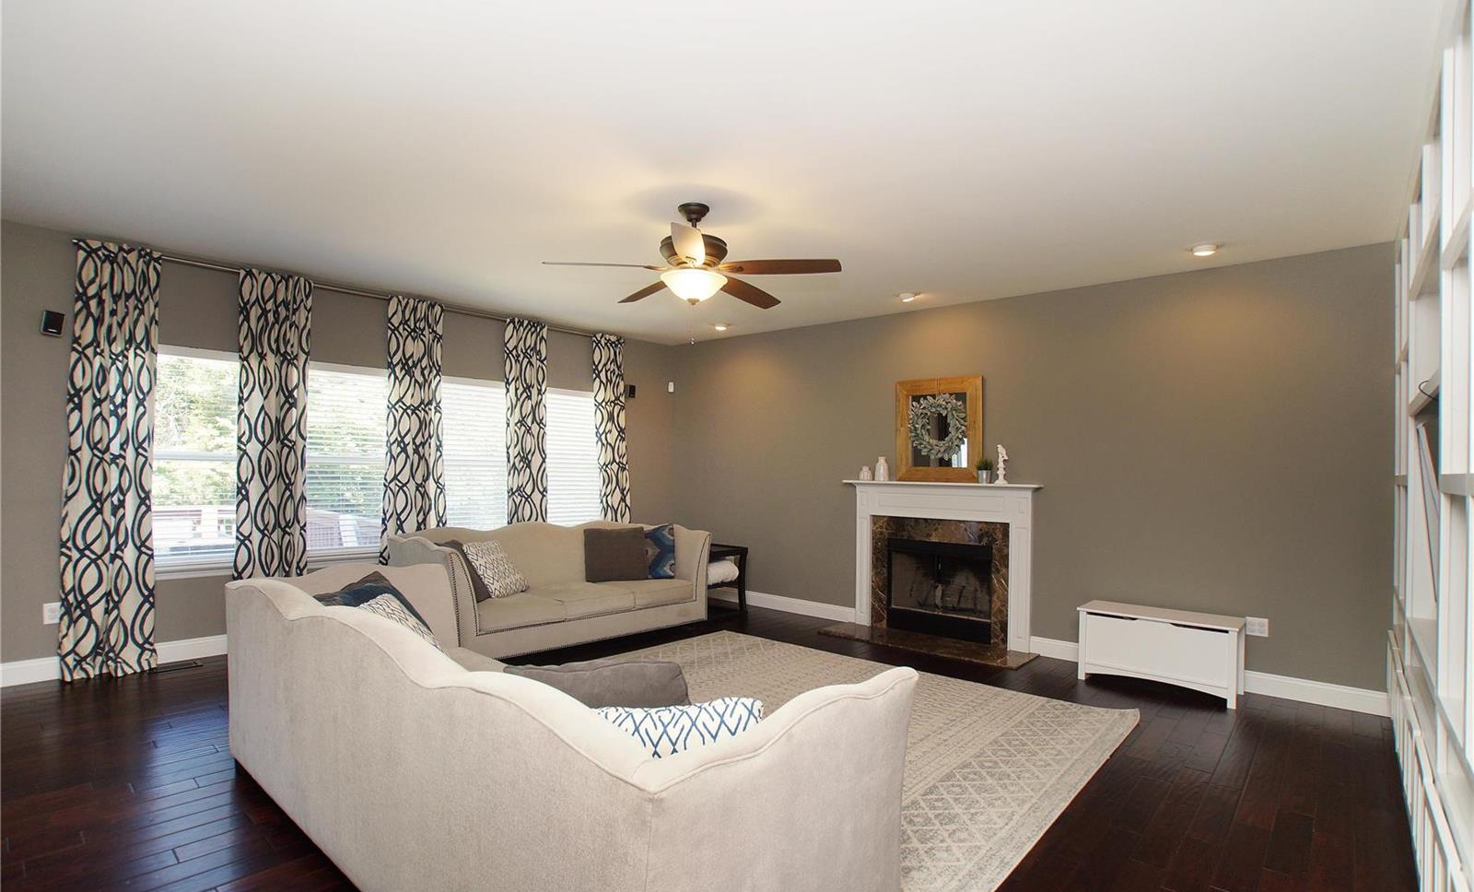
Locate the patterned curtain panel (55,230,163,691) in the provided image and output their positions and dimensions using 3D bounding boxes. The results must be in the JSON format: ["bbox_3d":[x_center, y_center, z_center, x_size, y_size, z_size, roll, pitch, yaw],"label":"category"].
[{"bbox_3d":[-3.849,0.082,4.035,0.425,2.670,0.129,3,-2,-45],"label":"patterned curtain panel"}]

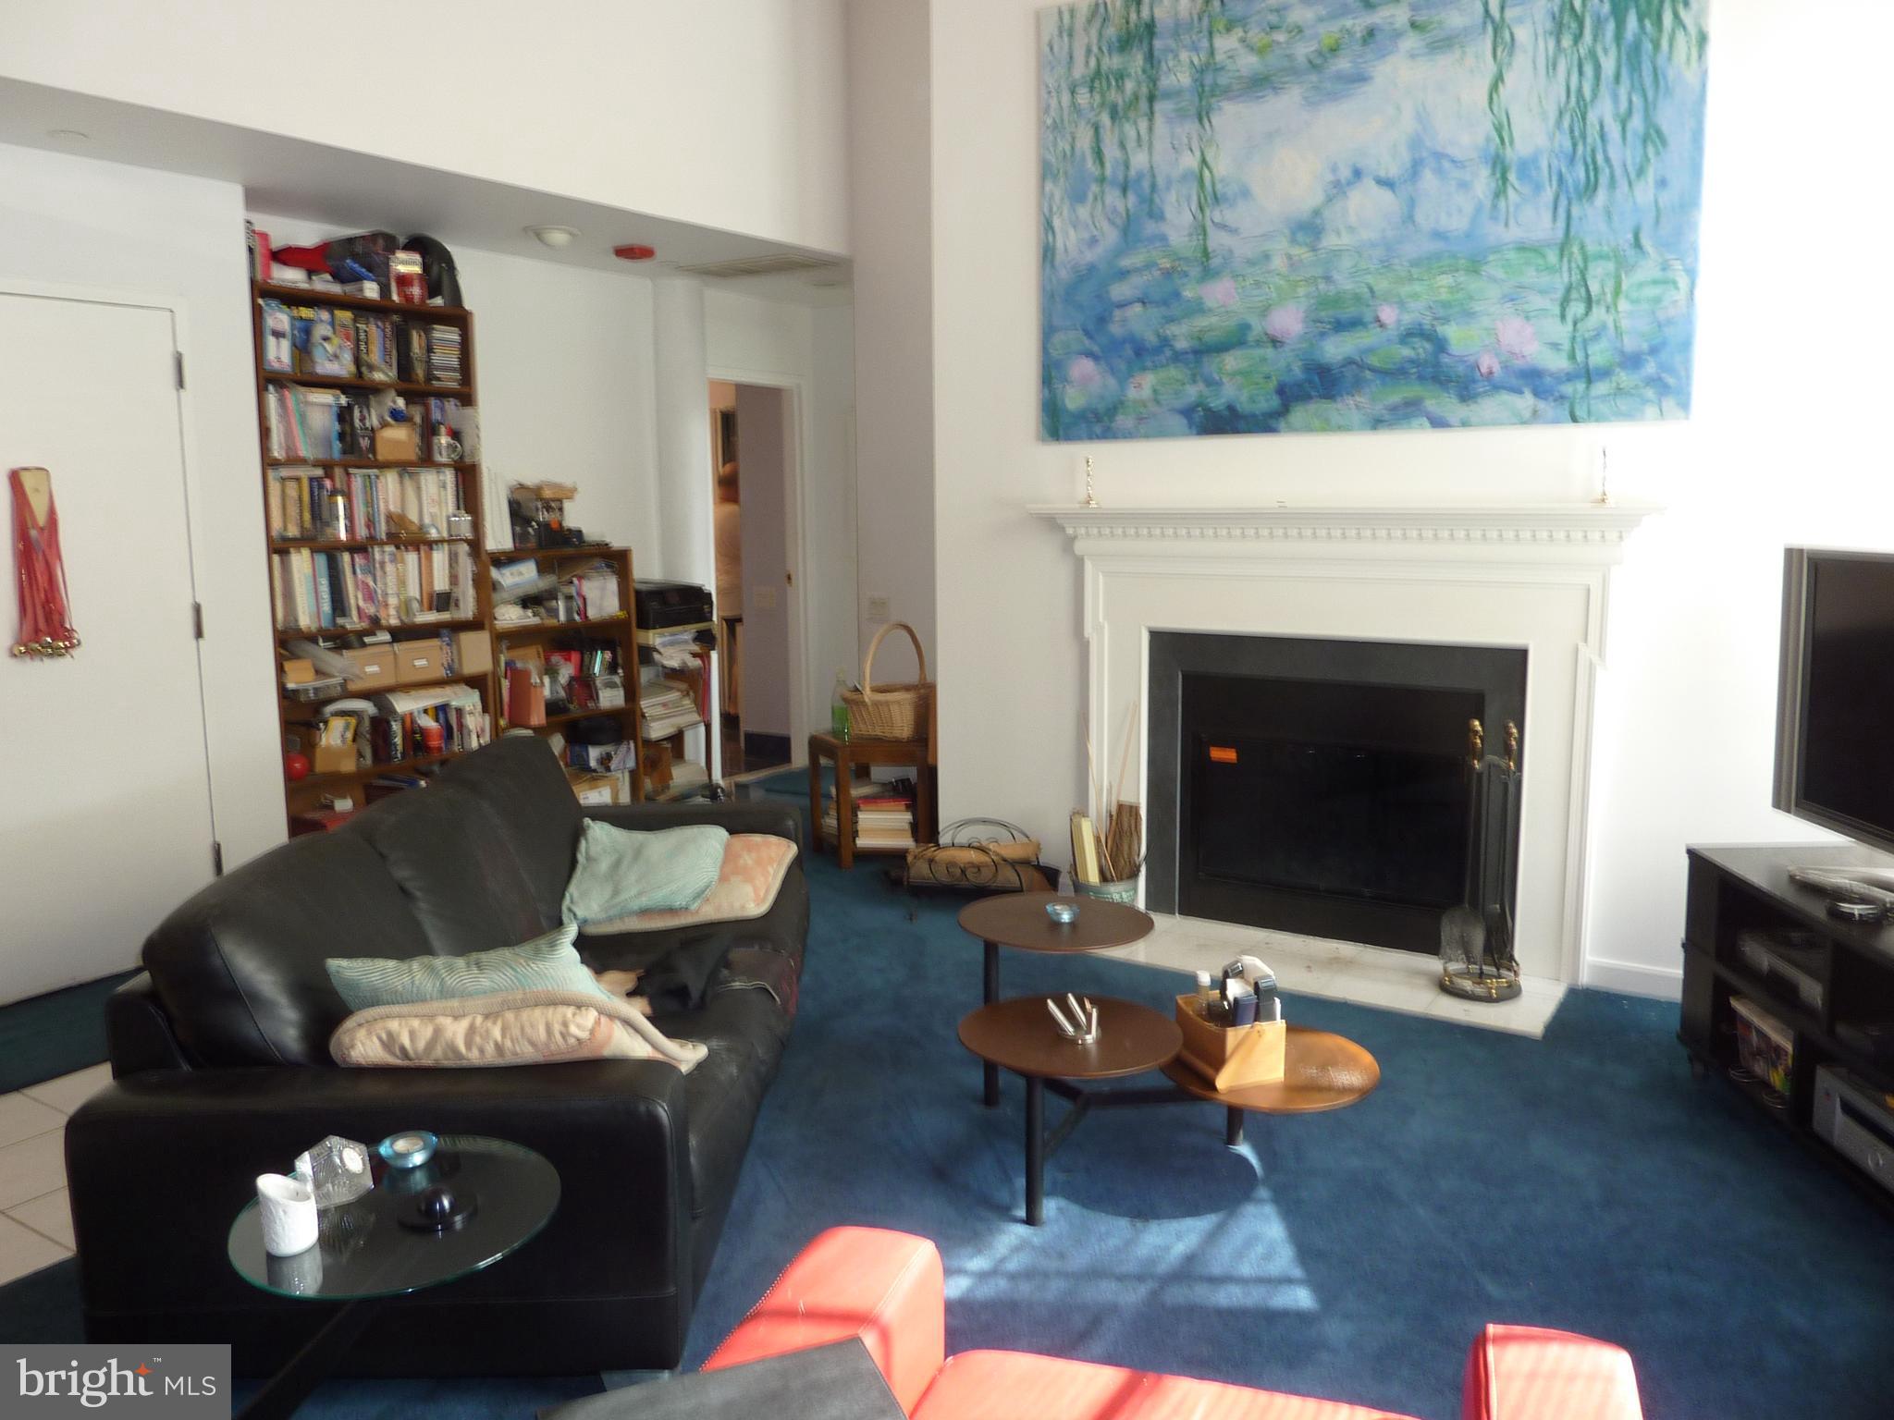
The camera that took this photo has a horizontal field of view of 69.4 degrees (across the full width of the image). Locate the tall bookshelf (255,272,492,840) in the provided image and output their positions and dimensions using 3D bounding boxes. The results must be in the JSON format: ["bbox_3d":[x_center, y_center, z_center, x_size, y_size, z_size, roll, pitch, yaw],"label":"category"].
[{"bbox_3d":[-2.107,-0.362,4.981,0.280,2.130,0.809,6,10,37],"label":"tall bookshelf"}]

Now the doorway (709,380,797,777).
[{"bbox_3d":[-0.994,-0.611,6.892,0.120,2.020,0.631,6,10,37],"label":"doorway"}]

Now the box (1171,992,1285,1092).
[{"bbox_3d":[0.599,0.696,2.895,0.140,0.135,0.200,-3,9,-20],"label":"box"}]

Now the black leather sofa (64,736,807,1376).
[{"bbox_3d":[-0.944,0.561,3.267,1.000,0.800,2.080,0,8,1],"label":"black leather sofa"}]

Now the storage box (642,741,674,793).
[{"bbox_3d":[-1.290,0.254,6.100,0.170,0.235,0.150,6,10,37],"label":"storage box"}]

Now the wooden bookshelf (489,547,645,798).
[{"bbox_3d":[-1.646,-0.025,5.665,0.280,1.260,0.698,6,10,37],"label":"wooden bookshelf"}]

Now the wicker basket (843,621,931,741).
[{"bbox_3d":[-0.215,-0.125,5.673,0.340,0.450,0.260,5,10,32],"label":"wicker basket"}]

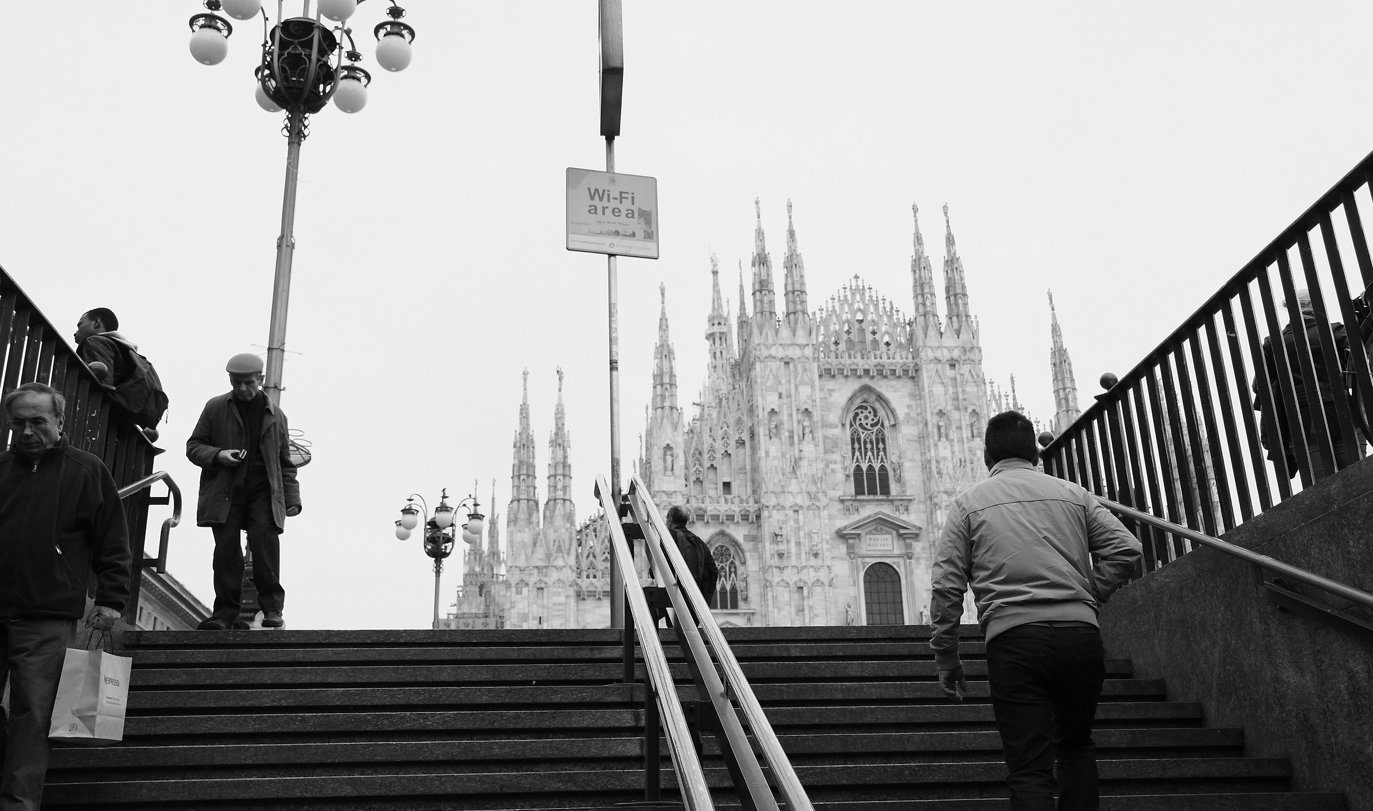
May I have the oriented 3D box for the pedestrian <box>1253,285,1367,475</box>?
[{"bbox_3d":[3.432,0.145,6.702,0.560,1.700,0.420,-9,-23,19],"label":"pedestrian"}]

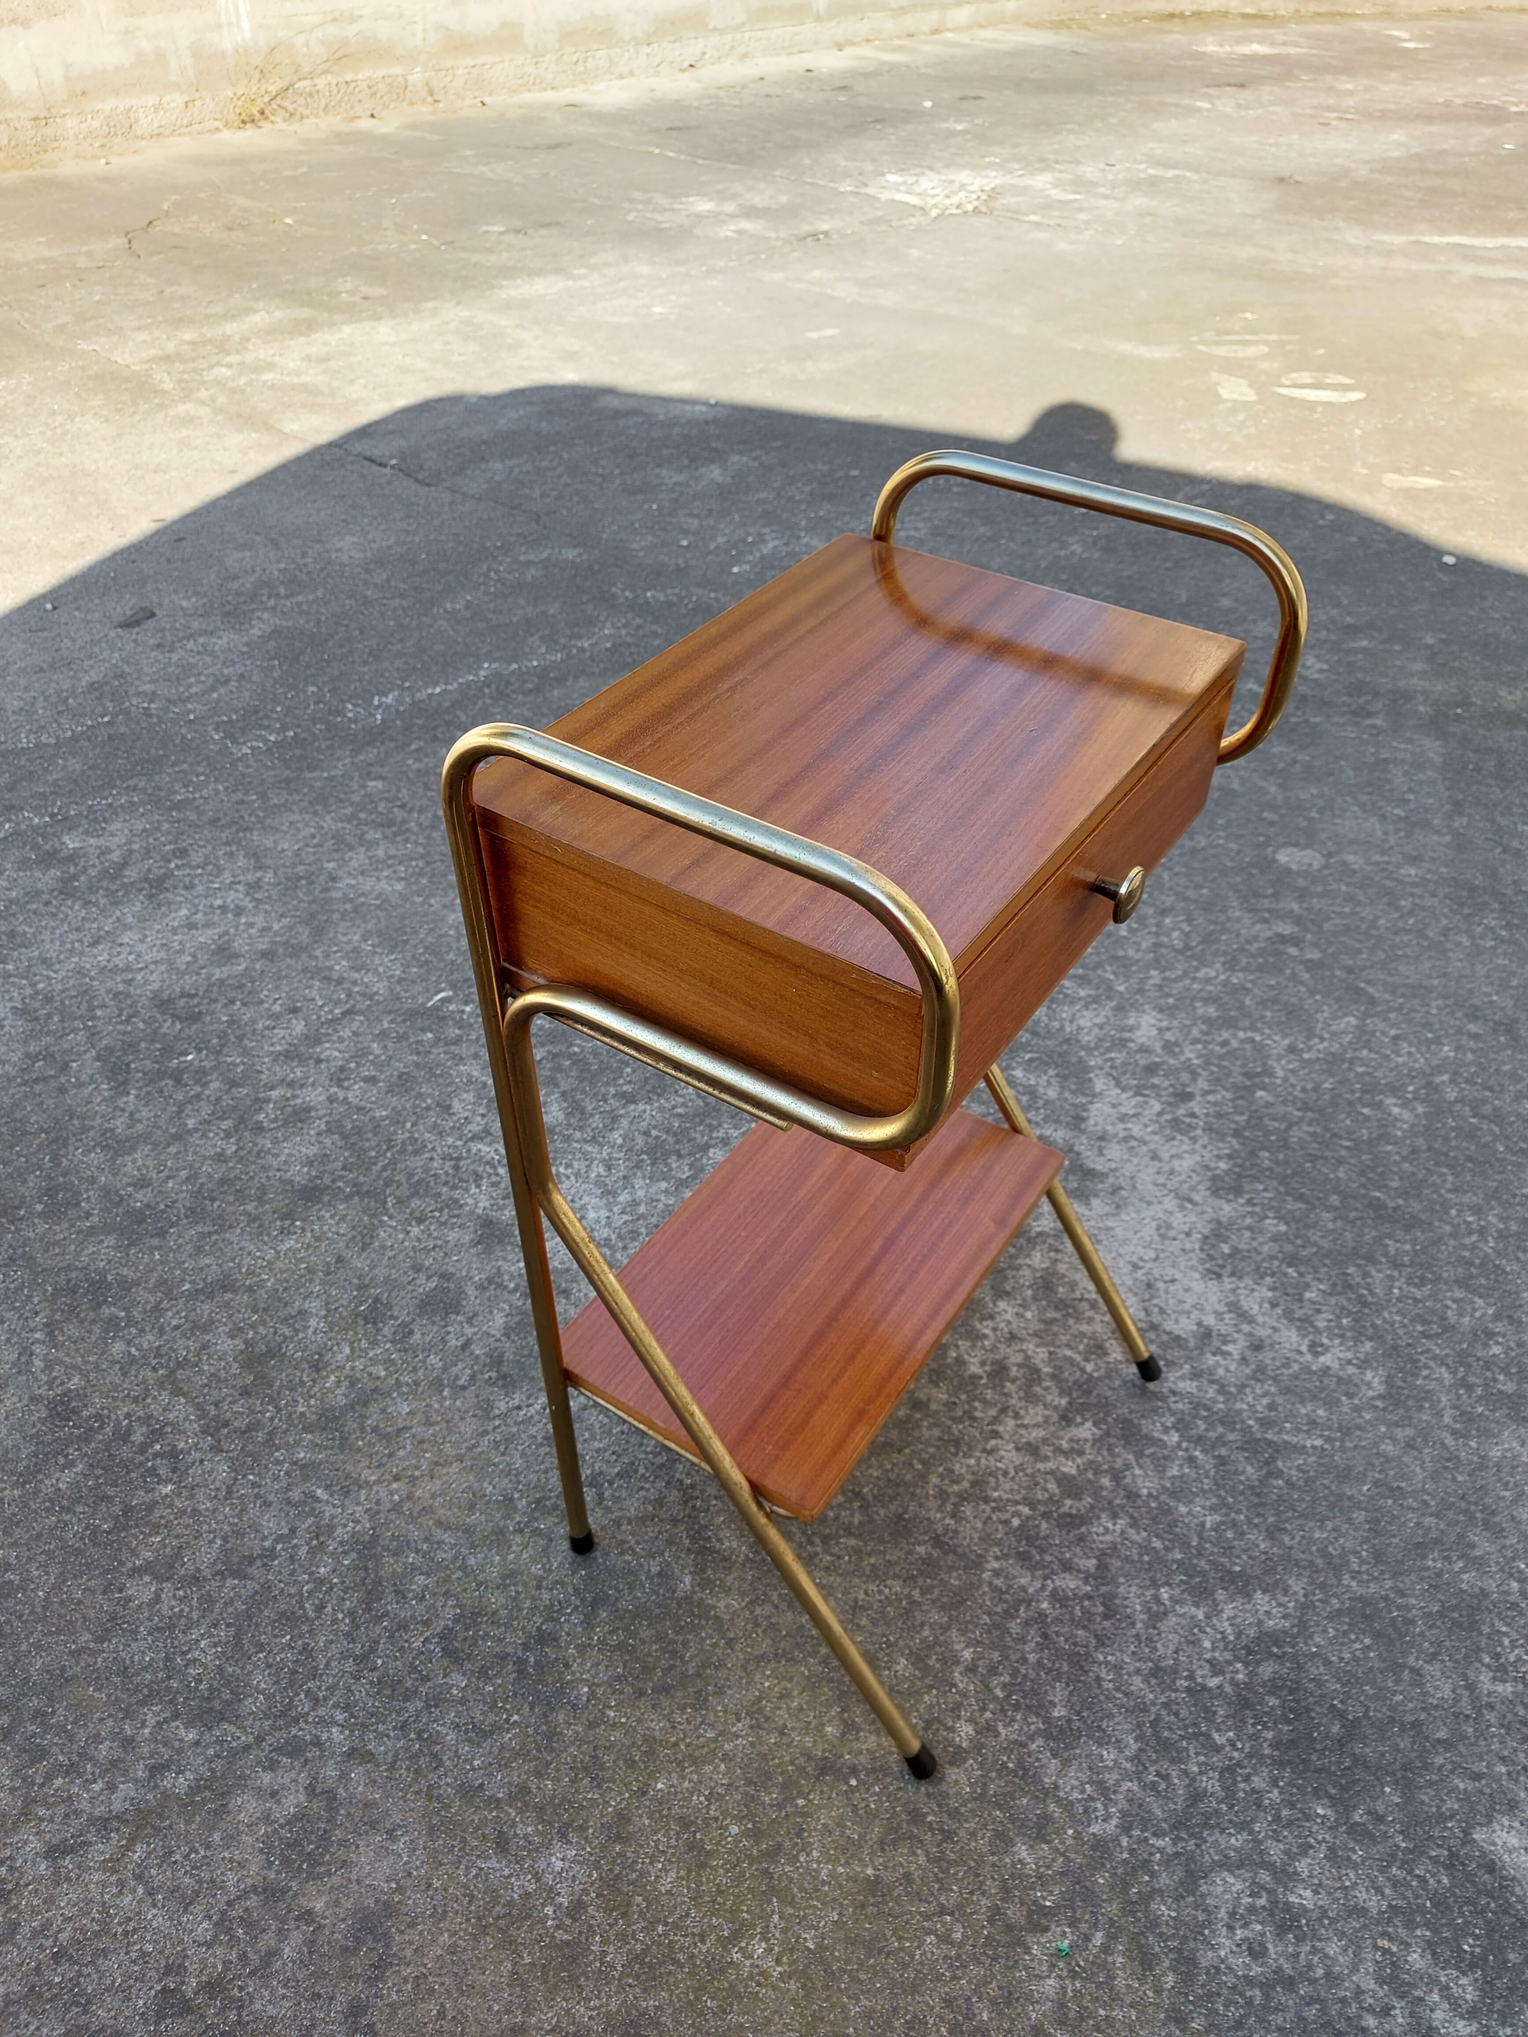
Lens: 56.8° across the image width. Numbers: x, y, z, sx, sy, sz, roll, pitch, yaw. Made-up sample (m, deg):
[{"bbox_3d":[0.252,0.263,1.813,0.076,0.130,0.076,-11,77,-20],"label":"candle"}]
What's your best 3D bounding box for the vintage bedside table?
[{"bbox_3d":[0.099,0.094,1.002,0.370,0.802,0.447,25,48,25],"label":"vintage bedside table"}]

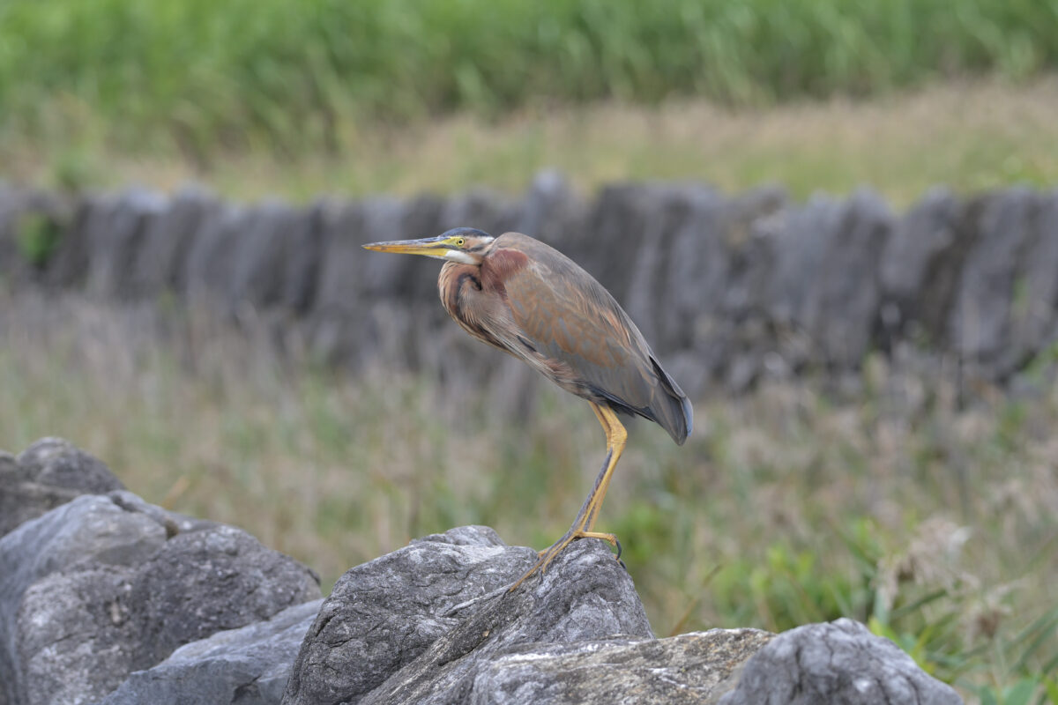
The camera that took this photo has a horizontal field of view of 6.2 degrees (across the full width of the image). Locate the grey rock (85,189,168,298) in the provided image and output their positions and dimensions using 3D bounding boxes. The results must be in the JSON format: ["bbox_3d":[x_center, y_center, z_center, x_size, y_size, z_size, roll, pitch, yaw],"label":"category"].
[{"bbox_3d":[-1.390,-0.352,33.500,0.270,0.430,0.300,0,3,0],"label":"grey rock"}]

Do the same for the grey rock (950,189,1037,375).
[{"bbox_3d":[1.525,-0.233,31.800,0.270,0.600,0.320,0,3,0],"label":"grey rock"}]

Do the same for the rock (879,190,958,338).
[{"bbox_3d":[1.279,-0.302,31.800,0.250,0.480,0.300,0,3,0],"label":"rock"}]

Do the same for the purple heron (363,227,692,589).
[{"bbox_3d":[-0.002,0.076,13.100,0.440,0.485,0.160,1,3,13],"label":"purple heron"}]

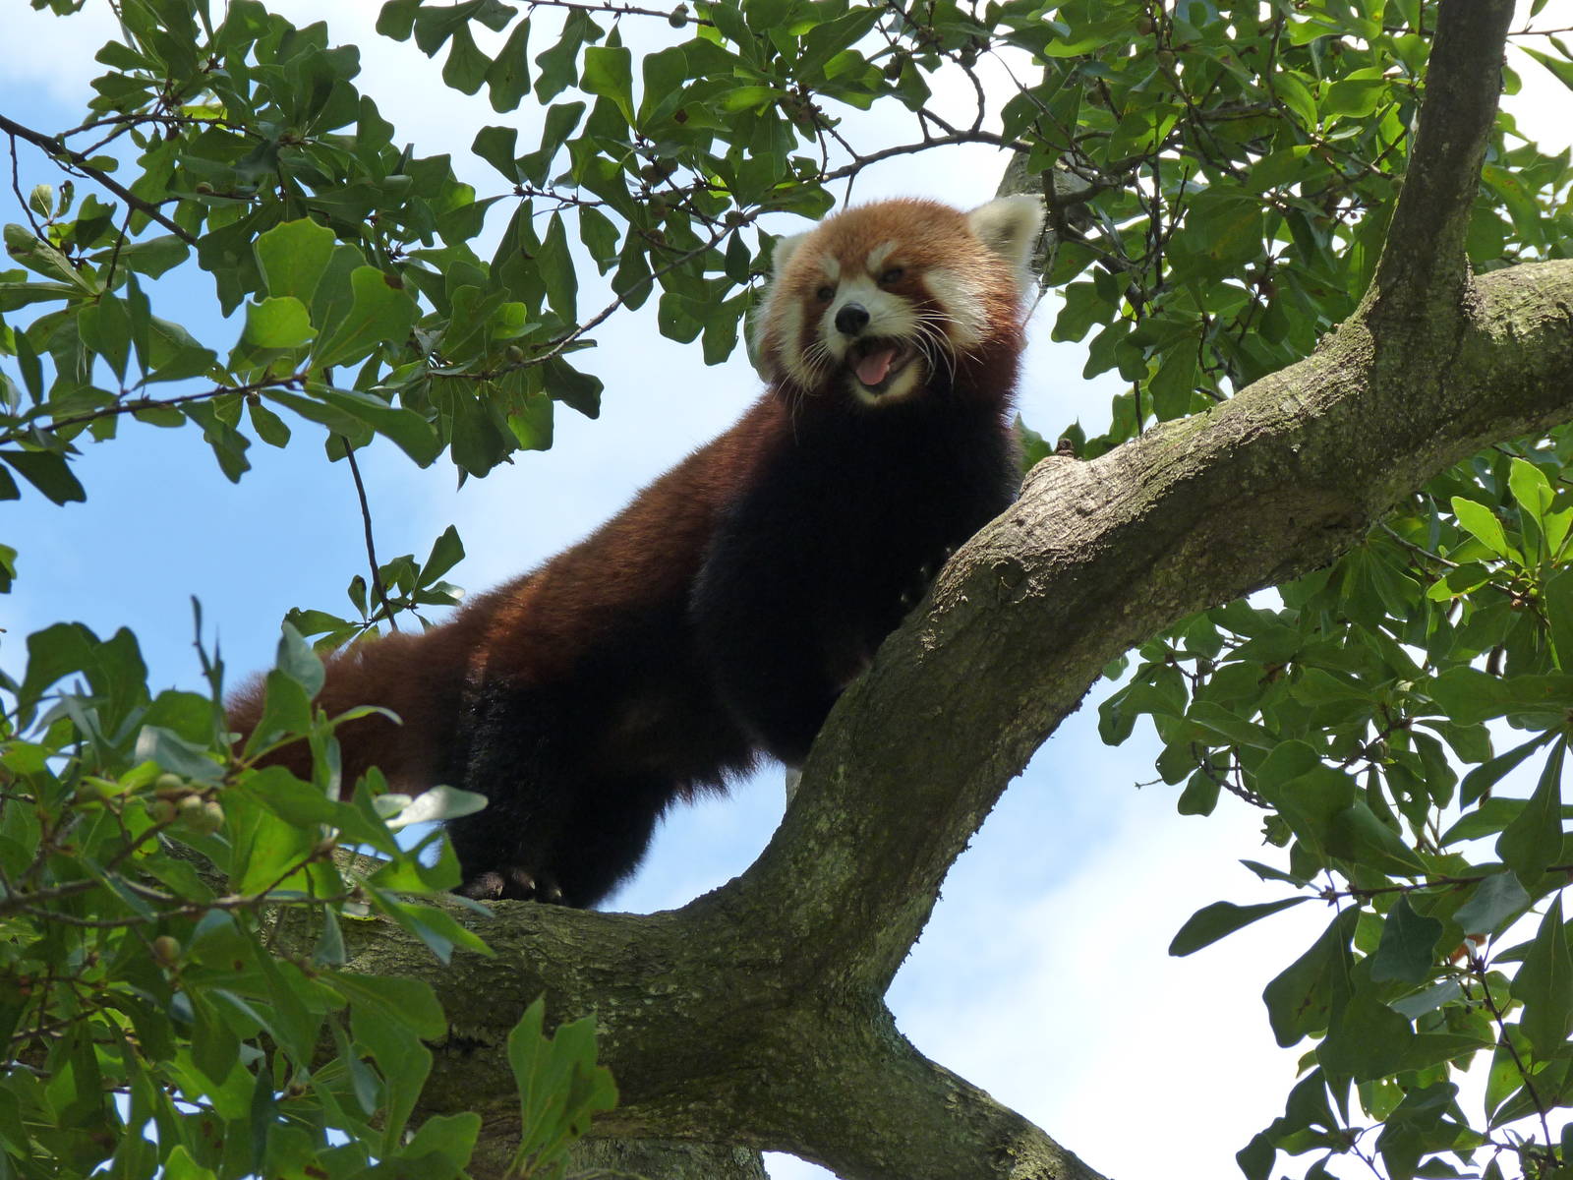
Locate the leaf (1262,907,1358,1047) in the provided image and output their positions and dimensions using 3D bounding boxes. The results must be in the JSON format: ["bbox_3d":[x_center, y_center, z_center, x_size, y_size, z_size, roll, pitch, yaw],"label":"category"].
[{"bbox_3d":[0.373,0.275,4.500,0.052,0.108,0.025,19,-11,0],"label":"leaf"}]

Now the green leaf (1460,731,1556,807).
[{"bbox_3d":[0.514,0.127,4.500,0.086,0.030,0.024,-37,-31,-11],"label":"green leaf"}]

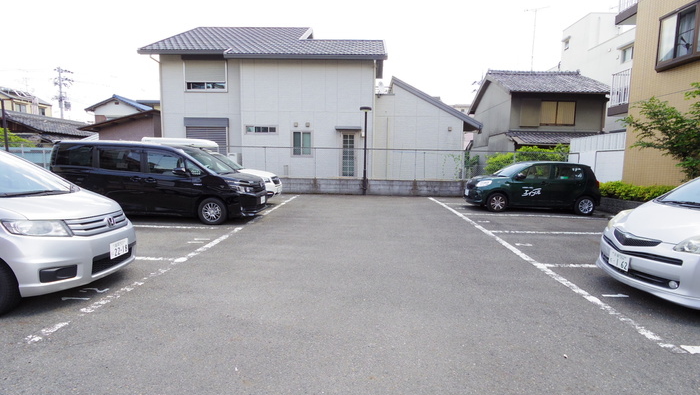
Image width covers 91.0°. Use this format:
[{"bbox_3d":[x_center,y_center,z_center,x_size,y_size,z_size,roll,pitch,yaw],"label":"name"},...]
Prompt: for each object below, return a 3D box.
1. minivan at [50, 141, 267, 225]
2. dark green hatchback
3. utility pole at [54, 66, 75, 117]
[{"bbox_3d":[-4.324,-0.410,8.280,4.700,1.820,1.730,2,6,4],"label":"minivan"},{"bbox_3d":[5.587,-0.362,10.841,3.660,1.525,1.670,2,6,5],"label":"dark green hatchback"},{"bbox_3d":[-33.576,-9.266,40.759,2.200,11.780,1.000,-3,7,-33],"label":"utility pole"}]

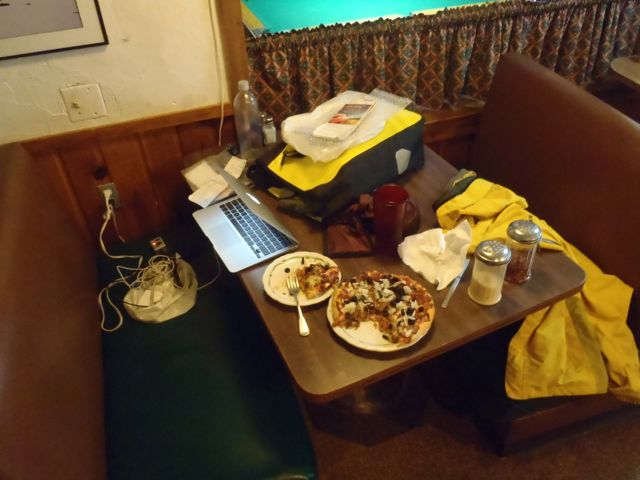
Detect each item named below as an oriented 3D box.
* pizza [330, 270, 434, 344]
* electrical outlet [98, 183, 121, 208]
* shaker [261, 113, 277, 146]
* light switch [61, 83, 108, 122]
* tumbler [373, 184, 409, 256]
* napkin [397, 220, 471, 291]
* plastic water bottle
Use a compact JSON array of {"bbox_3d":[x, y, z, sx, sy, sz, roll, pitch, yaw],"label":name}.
[{"bbox_3d":[0.137,0.149,1.167,0.230,0.032,0.222,-17,40,-18],"label":"pizza"},{"bbox_3d":[-0.750,-0.155,1.845,0.067,0.109,0.012,-17,40,-18],"label":"electrical outlet"},{"bbox_3d":[-0.177,-0.394,1.837,0.044,0.098,0.044,-17,40,-18],"label":"shaker"},{"bbox_3d":[-0.743,-0.434,1.635,0.113,0.112,0.018,-17,40,-18],"label":"light switch"},{"bbox_3d":[0.184,-0.043,1.313,0.086,0.173,0.086,-1,38,1],"label":"tumbler"},{"bbox_3d":[0.306,0.033,1.307,0.168,0.055,0.165,-17,40,-18],"label":"napkin"},{"bbox_3d":[-0.241,-0.394,1.710,0.083,0.259,0.083,-17,40,-18],"label":"plastic water bottle"}]

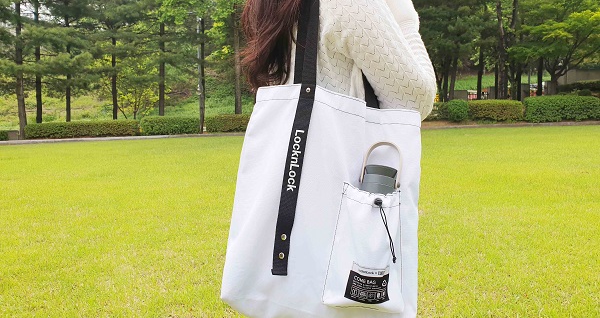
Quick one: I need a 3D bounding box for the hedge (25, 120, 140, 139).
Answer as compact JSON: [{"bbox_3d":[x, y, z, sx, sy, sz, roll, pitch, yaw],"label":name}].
[{"bbox_3d":[-7.319,-1.001,15.300,3.600,0.520,0.750,-1,7,-3],"label":"hedge"}]

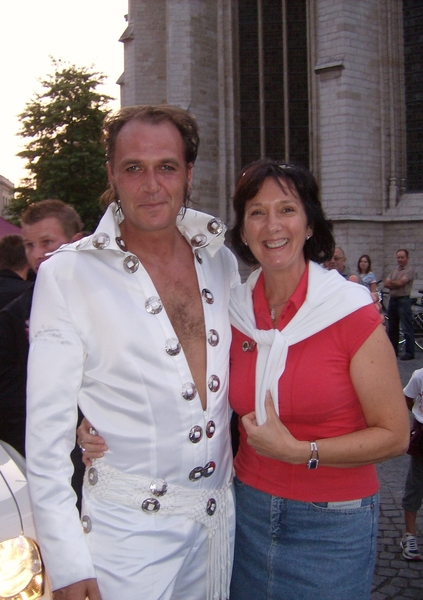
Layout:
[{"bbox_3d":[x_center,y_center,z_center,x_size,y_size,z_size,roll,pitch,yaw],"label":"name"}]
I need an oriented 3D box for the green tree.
[{"bbox_3d":[-6.800,-5.400,28.000,5.000,11.000,5.000,-1,2,0],"label":"green tree"}]

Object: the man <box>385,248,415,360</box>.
[{"bbox_3d":[2.940,0.070,9.750,0.520,1.750,0.360,1,3,37],"label":"man"}]

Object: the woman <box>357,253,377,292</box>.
[{"bbox_3d":[2.470,0.060,10.000,0.460,1.640,0.280,0,3,22],"label":"woman"}]

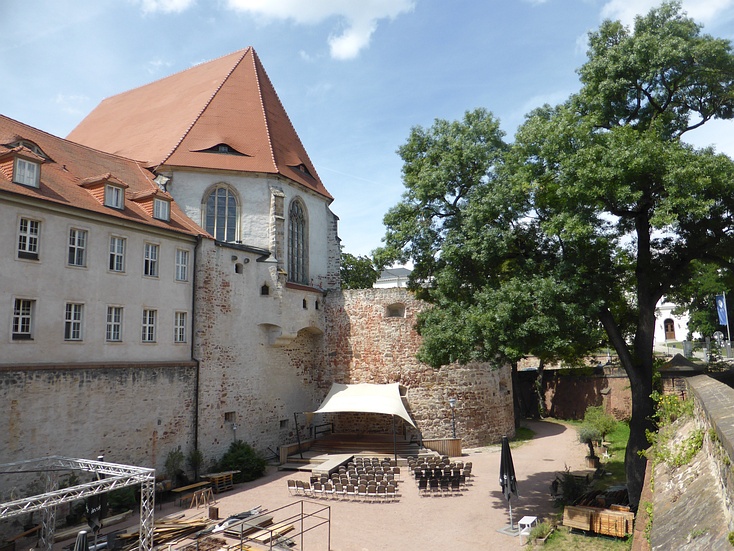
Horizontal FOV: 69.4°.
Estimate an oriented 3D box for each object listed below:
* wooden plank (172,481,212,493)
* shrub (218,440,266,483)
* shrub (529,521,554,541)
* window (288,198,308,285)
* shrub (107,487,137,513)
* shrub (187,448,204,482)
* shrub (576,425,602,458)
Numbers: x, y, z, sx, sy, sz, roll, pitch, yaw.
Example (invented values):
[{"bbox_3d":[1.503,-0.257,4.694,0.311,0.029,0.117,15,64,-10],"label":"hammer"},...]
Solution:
[{"bbox_3d":[-9.331,11.284,28.323,0.520,0.050,2.250,-5,-10,26],"label":"wooden plank"},{"bbox_3d":[-8.042,11.766,34.063,2.300,2.250,2.900,-6,-10,30],"label":"shrub"},{"bbox_3d":[7.062,10.181,21.252,0.900,0.600,0.950,-7,-11,35],"label":"shrub"},{"bbox_3d":[-5.978,-2.893,45.997,0.400,7.600,2.850,-6,-10,30],"label":"window"},{"bbox_3d":[-12.528,11.337,27.126,1.200,1.150,1.300,-6,-10,30],"label":"shrub"},{"bbox_3d":[-10.533,11.714,32.760,1.050,2.050,1.050,-1,-9,0],"label":"shrub"},{"bbox_3d":[14.865,11.180,35.404,1.600,1.850,1.600,-1,-9,0],"label":"shrub"}]

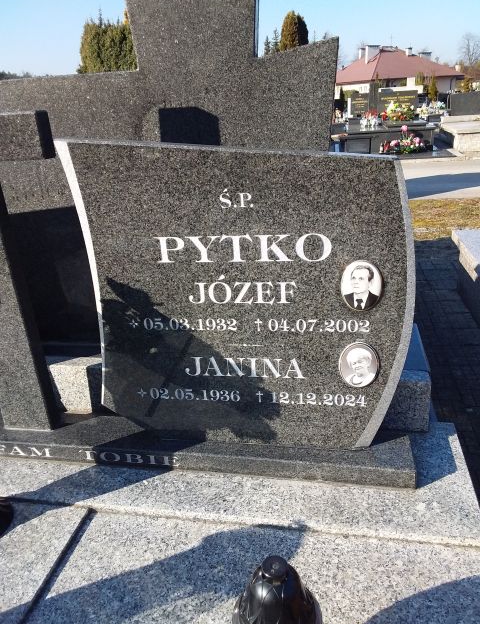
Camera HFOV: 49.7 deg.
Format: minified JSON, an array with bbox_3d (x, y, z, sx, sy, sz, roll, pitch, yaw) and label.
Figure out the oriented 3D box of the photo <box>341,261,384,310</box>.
[{"bbox_3d":[0.259,-0.054,1.094,0.087,0.110,0.012,0,18,12],"label":"photo"}]

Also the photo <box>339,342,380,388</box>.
[{"bbox_3d":[0.266,0.119,1.151,0.087,0.110,0.012,0,18,12],"label":"photo"}]

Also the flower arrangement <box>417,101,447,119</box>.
[{"bbox_3d":[4.543,-4.796,12.280,0.640,0.380,0.360,0,23,12],"label":"flower arrangement"}]

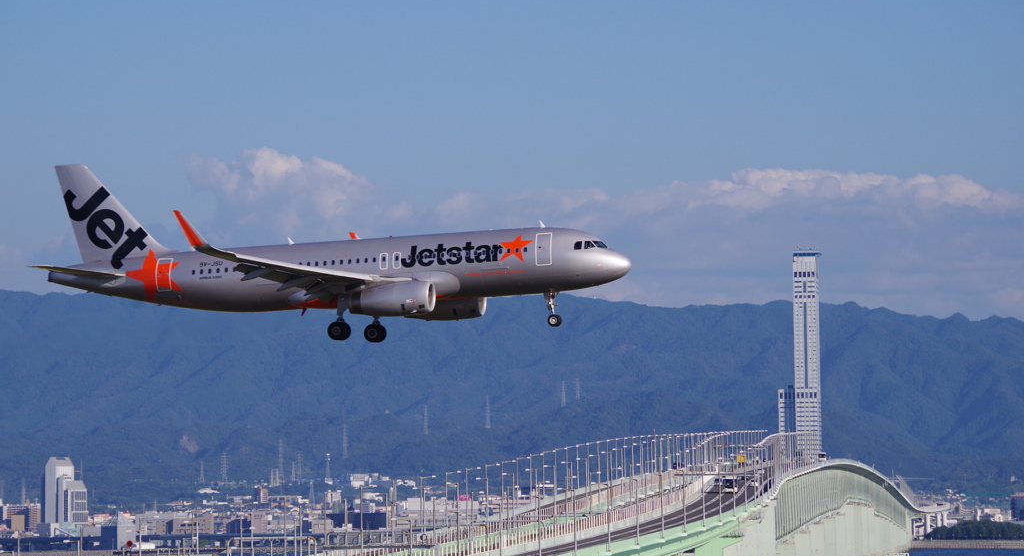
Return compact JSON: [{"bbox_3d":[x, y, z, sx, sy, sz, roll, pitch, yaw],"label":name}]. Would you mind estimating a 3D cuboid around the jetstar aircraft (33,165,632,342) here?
[{"bbox_3d":[-10.940,-2.090,357.300,37.570,12.100,35.800,-4,-2,15],"label":"jetstar aircraft"}]

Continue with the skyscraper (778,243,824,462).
[{"bbox_3d":[255.611,104.214,5085.000,37.000,256.000,45.000,-1,-2,6],"label":"skyscraper"}]

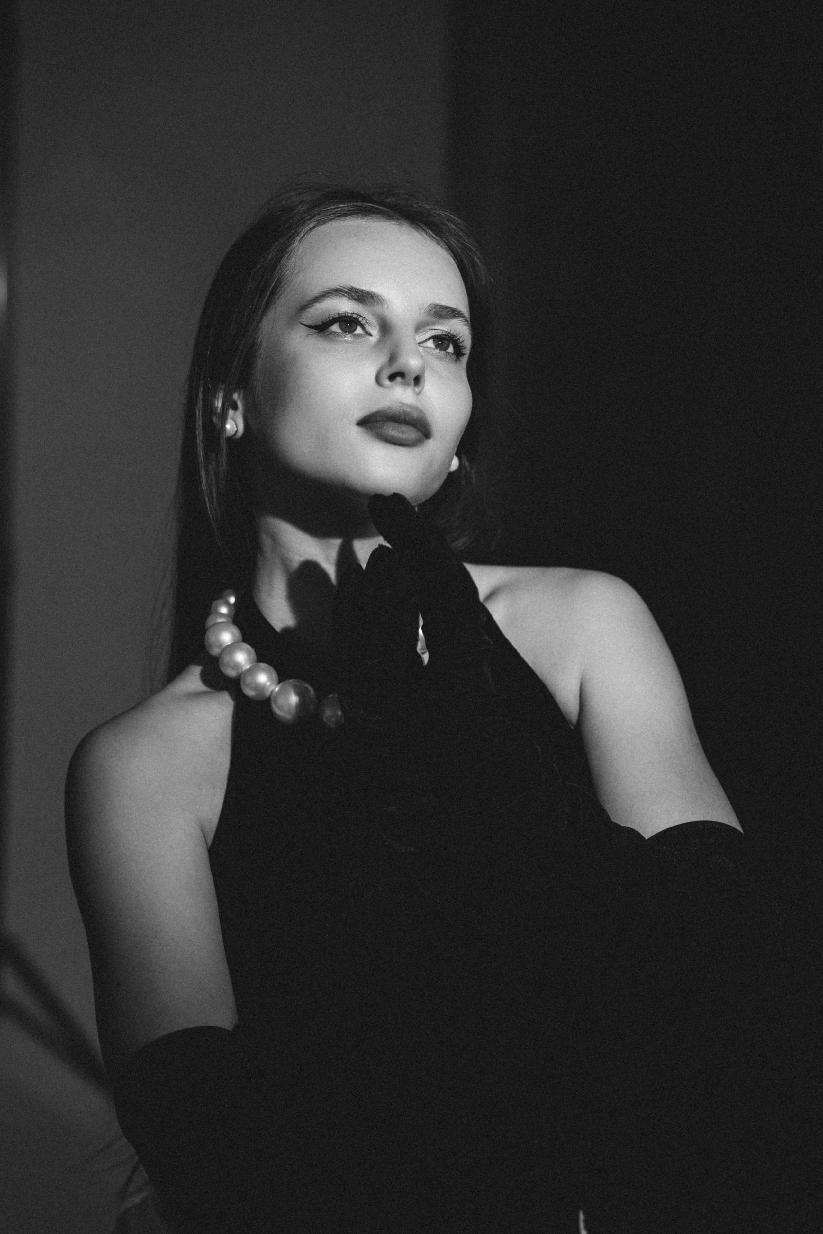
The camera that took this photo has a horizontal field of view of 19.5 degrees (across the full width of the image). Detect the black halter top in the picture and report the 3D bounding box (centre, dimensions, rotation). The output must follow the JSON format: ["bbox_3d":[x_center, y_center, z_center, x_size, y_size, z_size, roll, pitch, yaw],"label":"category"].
[{"bbox_3d":[-0.007,0.192,1.510,0.280,0.430,0.205,-4,-5,-20],"label":"black halter top"}]

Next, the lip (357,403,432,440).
[{"bbox_3d":[-0.007,-0.116,1.447,0.050,0.023,0.020,9,-19,-19],"label":"lip"}]

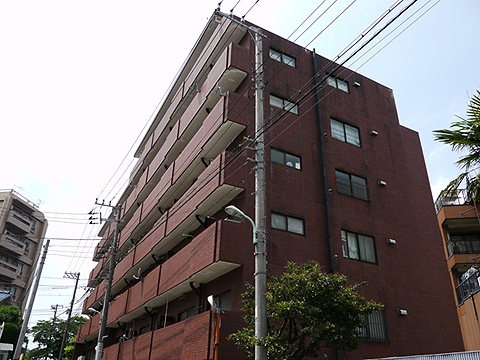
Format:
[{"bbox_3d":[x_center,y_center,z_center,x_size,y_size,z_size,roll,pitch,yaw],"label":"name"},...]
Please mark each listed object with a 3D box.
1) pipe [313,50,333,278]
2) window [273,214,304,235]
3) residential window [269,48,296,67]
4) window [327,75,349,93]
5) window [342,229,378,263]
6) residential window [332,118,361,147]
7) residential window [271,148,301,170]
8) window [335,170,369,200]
[{"bbox_3d":[3.471,-1.284,16.425,0.130,11.833,0.130,15,-31,-24],"label":"pipe"},{"bbox_3d":[1.745,1.613,14.084,1.440,0.608,0.120,15,-31,-24],"label":"window"},{"bbox_3d":[1.968,-5.618,17.932,1.440,0.569,0.120,15,-31,-24],"label":"residential window"},{"bbox_3d":[4.817,-4.757,19.168,1.376,0.682,0.120,15,-31,-24],"label":"window"},{"bbox_3d":[4.704,2.651,15.295,1.736,1.099,0.120,15,-31,-24],"label":"window"},{"bbox_3d":[4.853,-2.170,17.861,1.736,1.051,0.120,15,-31,-24],"label":"residential window"},{"bbox_3d":[1.819,-0.806,15.371,1.440,0.614,0.120,15,-31,-24],"label":"residential window"},{"bbox_3d":[4.778,0.245,16.575,1.736,1.089,0.120,15,-31,-24],"label":"window"}]

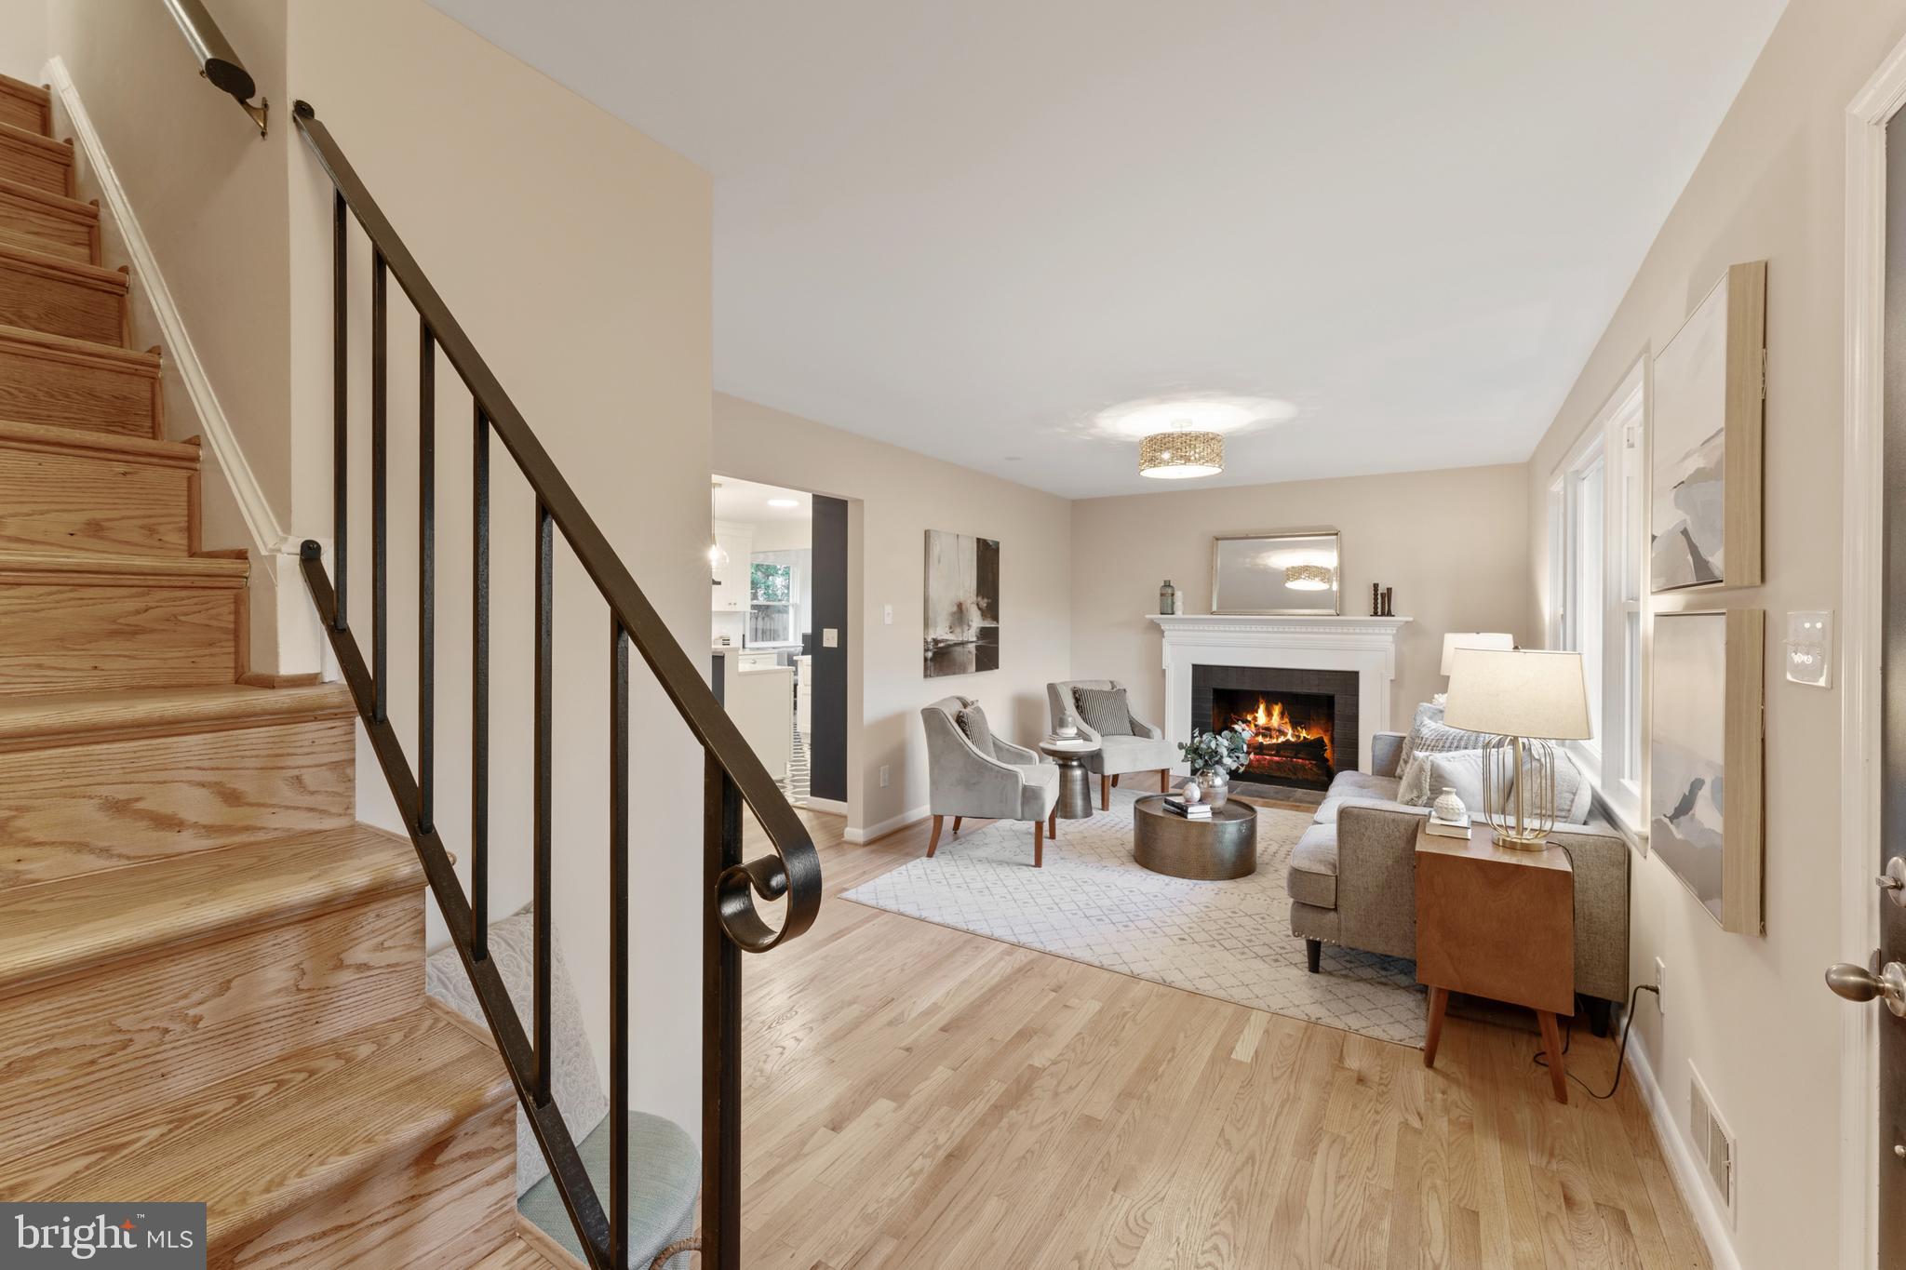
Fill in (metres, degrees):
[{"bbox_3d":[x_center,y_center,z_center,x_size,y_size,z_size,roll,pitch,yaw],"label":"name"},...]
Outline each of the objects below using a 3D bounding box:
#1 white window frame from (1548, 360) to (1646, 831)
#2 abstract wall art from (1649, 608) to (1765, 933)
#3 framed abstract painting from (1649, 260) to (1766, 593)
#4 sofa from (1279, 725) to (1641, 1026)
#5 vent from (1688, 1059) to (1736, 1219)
[{"bbox_3d":[2.669,-0.145,3.126,0.110,1.420,2.300,0,1,33],"label":"white window frame"},{"bbox_3d":[1.640,0.254,1.631,0.052,0.607,0.600,0,1,33],"label":"abstract wall art"},{"bbox_3d":[1.655,-0.402,1.645,0.052,0.608,0.610,0,1,33],"label":"framed abstract painting"},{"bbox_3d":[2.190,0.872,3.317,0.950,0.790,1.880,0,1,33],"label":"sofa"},{"bbox_3d":[1.680,1.116,1.652,0.018,0.188,0.357,0,1,33],"label":"vent"}]

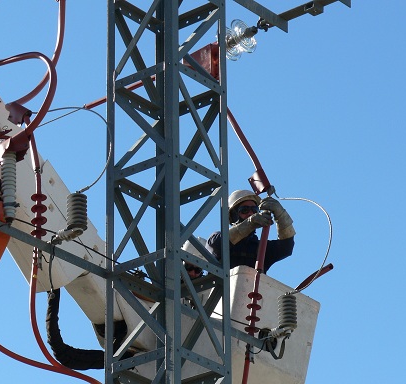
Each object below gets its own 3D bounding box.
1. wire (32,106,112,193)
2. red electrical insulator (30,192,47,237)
[{"bbox_3d":[-0.751,-0.243,13.850,0.470,0.550,0.140,-7,-26,13],"label":"wire"},{"bbox_3d":[-0.933,0.134,13.790,0.098,0.250,0.098,-1,-25,0],"label":"red electrical insulator"}]

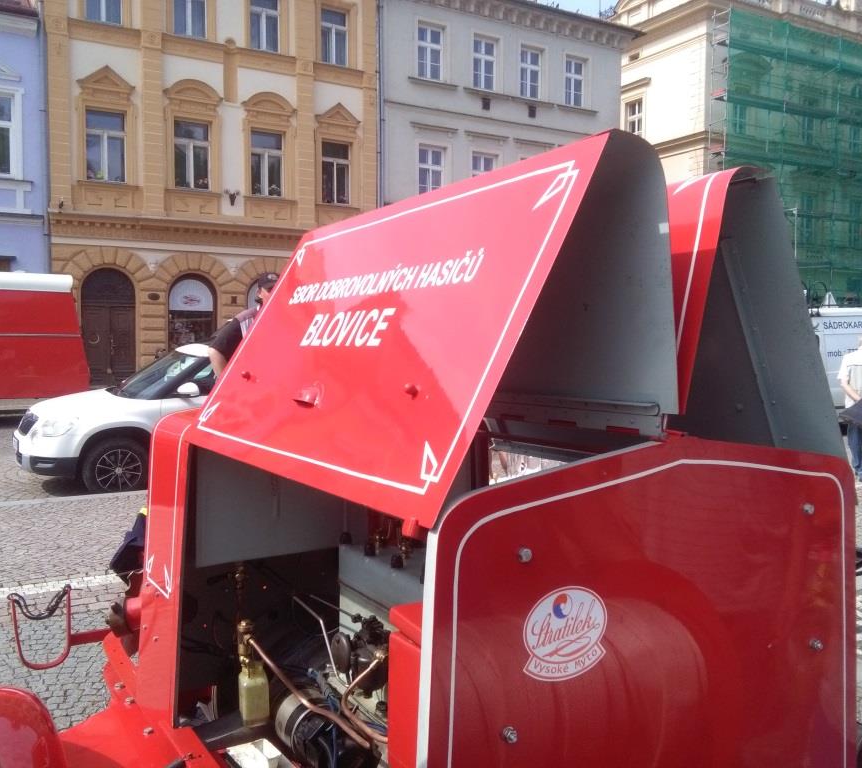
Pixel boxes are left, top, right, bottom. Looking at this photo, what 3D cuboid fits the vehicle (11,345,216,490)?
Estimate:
[{"bbox_3d":[-2.712,0.340,10.113,4.220,1.690,1.840,-1,3,-32],"label":"vehicle"}]

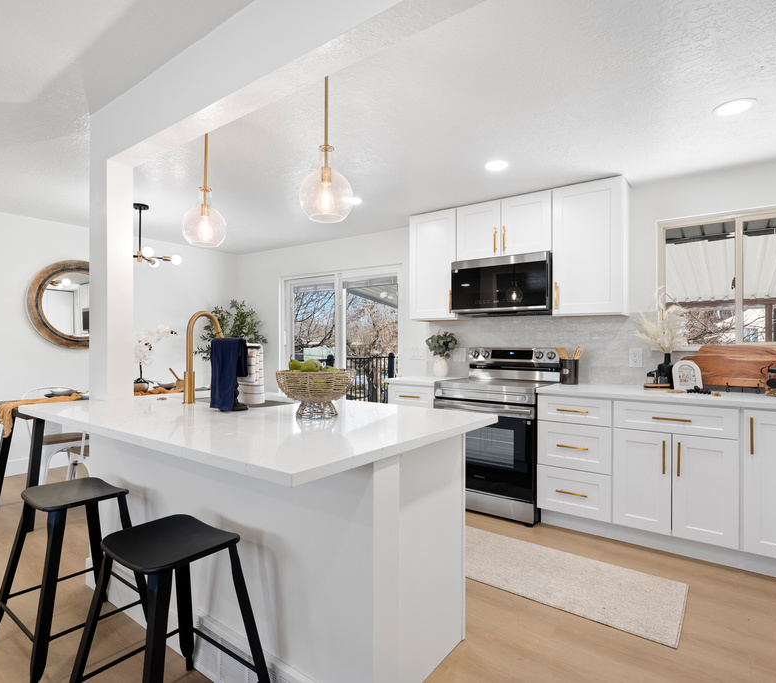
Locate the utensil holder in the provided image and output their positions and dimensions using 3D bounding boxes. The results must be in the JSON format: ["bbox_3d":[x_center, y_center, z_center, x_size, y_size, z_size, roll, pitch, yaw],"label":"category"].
[{"bbox_3d":[1.338,0.224,3.336,0.124,0.180,0.124,0,0,37],"label":"utensil holder"}]

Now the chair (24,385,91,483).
[{"bbox_3d":[-2.729,0.811,3.818,0.480,0.840,0.440,0,0,37],"label":"chair"}]

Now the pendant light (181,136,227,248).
[{"bbox_3d":[-0.901,-0.775,2.248,0.208,0.625,0.208,0,0,37],"label":"pendant light"}]

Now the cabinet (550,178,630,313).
[{"bbox_3d":[1.460,-0.635,3.255,0.450,0.910,0.323,0,0,37],"label":"cabinet"}]

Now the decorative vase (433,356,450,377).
[{"bbox_3d":[0.472,0.226,3.994,0.129,0.170,0.129,0,0,0],"label":"decorative vase"}]

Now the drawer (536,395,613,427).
[{"bbox_3d":[1.308,0.435,3.058,0.442,0.159,0.502,0,0,36],"label":"drawer"}]

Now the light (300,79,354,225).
[{"bbox_3d":[-0.240,-0.774,1.751,0.208,0.632,0.208,0,0,0],"label":"light"}]

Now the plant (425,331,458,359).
[{"bbox_3d":[0.471,0.030,3.969,0.275,0.236,0.247,0,0,36],"label":"plant"}]

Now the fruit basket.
[{"bbox_3d":[-0.310,0.218,1.955,0.346,0.196,0.346,0,0,0],"label":"fruit basket"}]

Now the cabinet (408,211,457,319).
[{"bbox_3d":[0.485,-0.631,3.990,0.453,0.910,0.323,0,0,37],"label":"cabinet"}]

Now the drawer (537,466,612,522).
[{"bbox_3d":[1.304,0.956,3.049,0.452,0.278,0.450,0,0,37],"label":"drawer"}]

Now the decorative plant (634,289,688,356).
[{"bbox_3d":[1.797,-0.137,2.994,0.329,0.450,0.247,0,0,36],"label":"decorative plant"}]

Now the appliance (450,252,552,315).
[{"bbox_3d":[0.921,-0.427,3.555,0.763,0.435,0.402,0,0,36],"label":"appliance"}]

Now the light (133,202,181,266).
[{"bbox_3d":[-1.966,-0.840,3.627,0.660,0.500,0.660,0,0,37],"label":"light"}]

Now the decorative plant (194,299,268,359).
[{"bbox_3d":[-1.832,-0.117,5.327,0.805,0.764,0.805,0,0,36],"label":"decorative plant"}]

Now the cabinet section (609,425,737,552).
[{"bbox_3d":[1.785,0.818,2.823,0.620,0.583,0.570,0,0,36],"label":"cabinet section"}]

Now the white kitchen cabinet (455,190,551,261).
[{"bbox_3d":[0.972,-0.859,3.624,0.767,0.458,0.323,0,0,37],"label":"white kitchen cabinet"}]

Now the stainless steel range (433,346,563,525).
[{"bbox_3d":[0.830,0.640,3.430,0.762,1.179,0.709,0,0,36],"label":"stainless steel range"}]

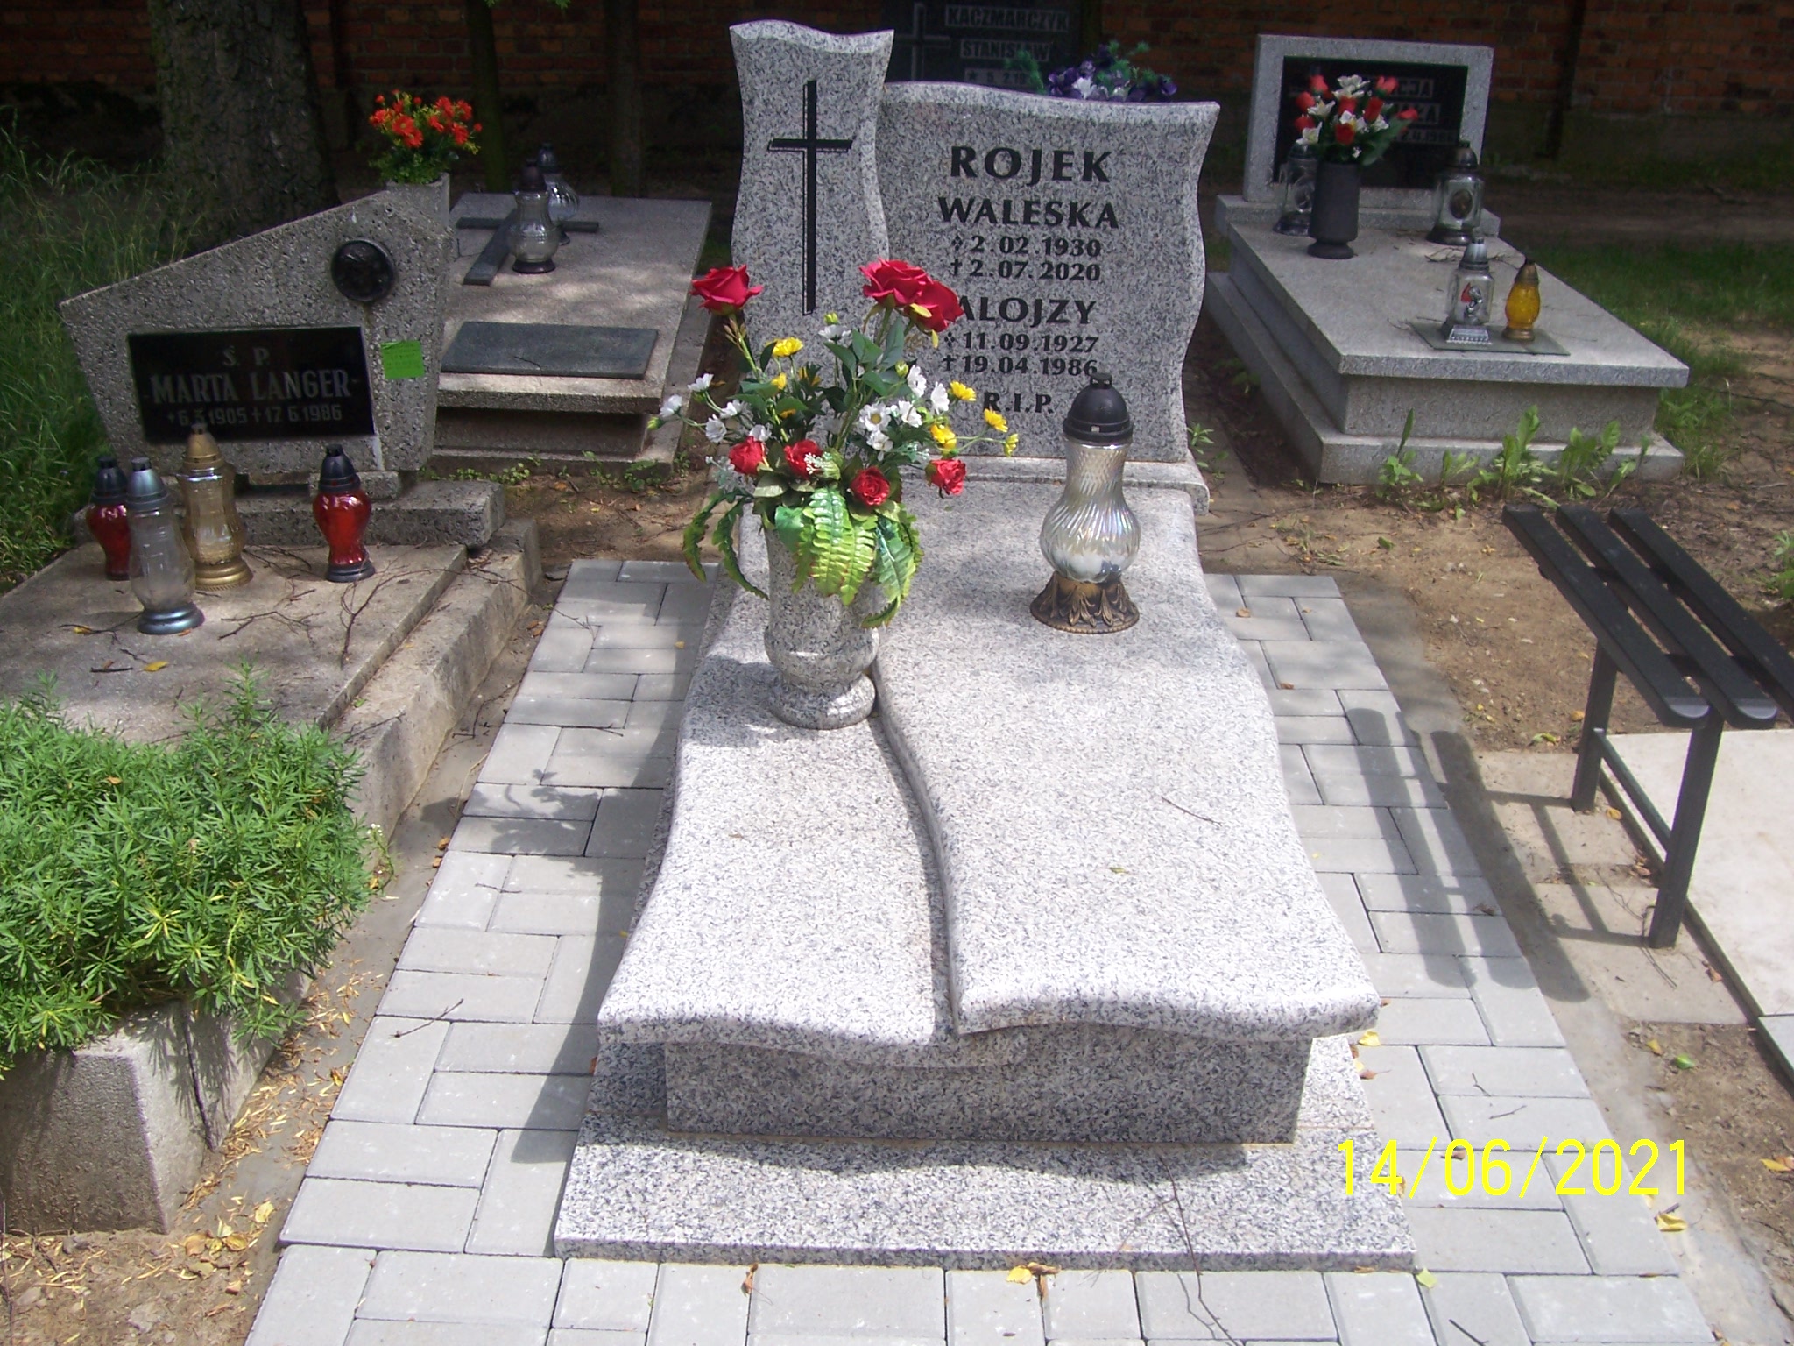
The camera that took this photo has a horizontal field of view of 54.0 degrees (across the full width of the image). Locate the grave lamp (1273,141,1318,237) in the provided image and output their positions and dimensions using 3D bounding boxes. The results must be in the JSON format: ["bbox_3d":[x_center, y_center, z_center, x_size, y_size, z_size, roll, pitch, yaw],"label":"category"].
[{"bbox_3d":[1.171,-1.386,5.009,0.160,0.265,0.150,5,28,6],"label":"grave lamp"}]

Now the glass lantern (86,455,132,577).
[{"bbox_3d":[-1.352,-0.275,3.042,0.102,0.232,0.102,1,26,-1],"label":"glass lantern"}]

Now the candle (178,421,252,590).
[{"bbox_3d":[-1.160,-0.289,3.004,0.113,0.292,0.113,1,26,-1],"label":"candle"}]

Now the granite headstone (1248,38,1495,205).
[{"bbox_3d":[1.377,-1.603,5.133,0.675,0.455,0.075,3,24,2],"label":"granite headstone"}]

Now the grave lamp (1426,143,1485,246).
[{"bbox_3d":[1.640,-1.413,5.174,0.140,0.295,0.130,7,26,10],"label":"grave lamp"}]

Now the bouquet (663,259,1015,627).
[{"bbox_3d":[-0.070,-0.304,2.297,0.475,0.460,0.380,1,26,-1],"label":"bouquet"}]

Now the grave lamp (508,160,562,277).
[{"bbox_3d":[-1.006,-1.267,4.901,0.145,0.295,0.145,1,26,-1],"label":"grave lamp"}]

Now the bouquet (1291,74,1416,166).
[{"bbox_3d":[1.232,-1.500,4.783,0.345,0.250,0.280,1,26,-1],"label":"bouquet"}]

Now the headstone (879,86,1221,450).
[{"bbox_3d":[0.261,-0.723,3.247,0.605,0.667,0.085,2,27,0],"label":"headstone"}]

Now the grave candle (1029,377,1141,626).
[{"bbox_3d":[0.306,-0.281,2.760,0.177,0.405,0.177,2,27,0],"label":"grave candle"}]

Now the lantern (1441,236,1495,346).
[{"bbox_3d":[1.338,-0.894,4.099,0.100,0.235,0.105,3,28,3],"label":"lantern"}]

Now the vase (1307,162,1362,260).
[{"bbox_3d":[1.204,-1.267,4.805,0.137,0.245,0.137,2,27,0],"label":"vase"}]

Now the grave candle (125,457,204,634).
[{"bbox_3d":[-1.219,-0.218,2.912,0.112,0.290,0.112,2,27,0],"label":"grave candle"}]

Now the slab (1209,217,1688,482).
[{"bbox_3d":[1.408,-0.898,4.736,0.865,0.305,1.540,1,26,-1],"label":"slab"}]

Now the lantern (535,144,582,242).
[{"bbox_3d":[-1.030,-1.443,5.284,0.155,0.285,0.155,1,26,-1],"label":"lantern"}]

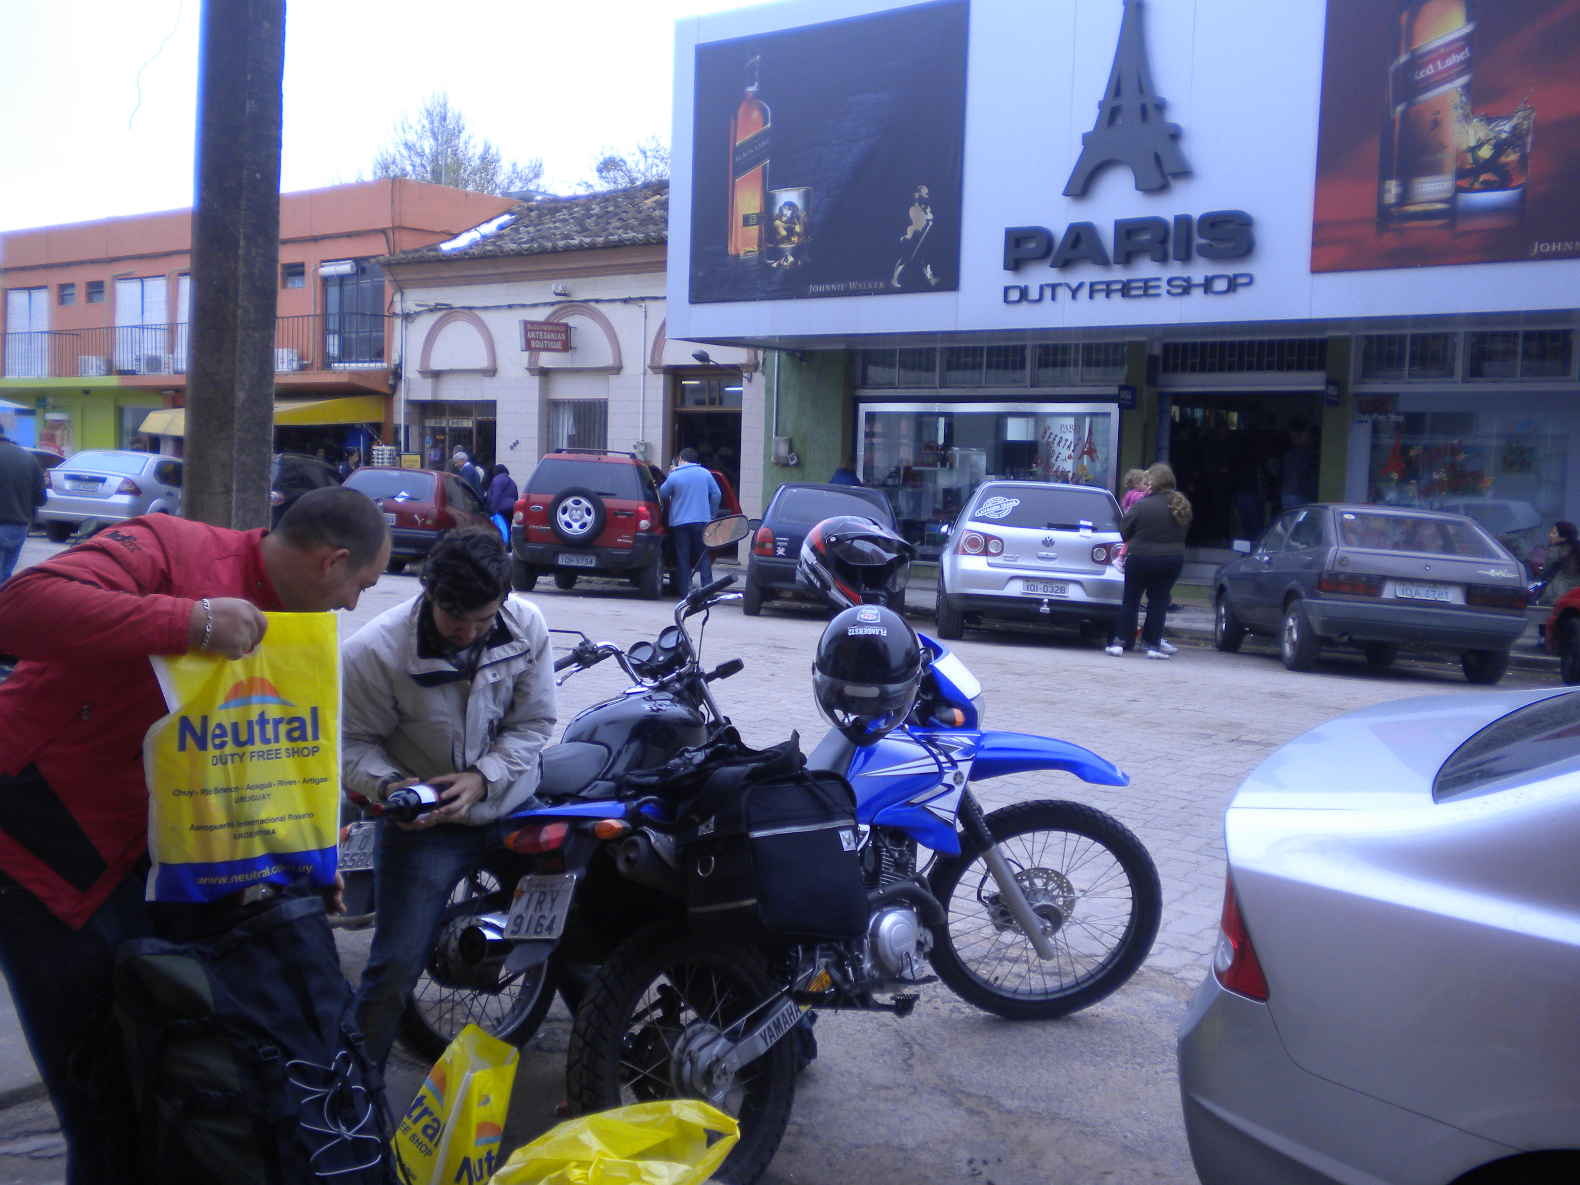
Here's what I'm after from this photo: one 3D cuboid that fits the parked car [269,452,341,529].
[{"bbox_3d":[-7.769,-1.261,24.016,1.680,1.490,3.900,3,2,4],"label":"parked car"}]

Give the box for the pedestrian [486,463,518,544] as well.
[{"bbox_3d":[-4.896,-1.377,27.060,0.420,1.570,0.500,5,5,35],"label":"pedestrian"}]

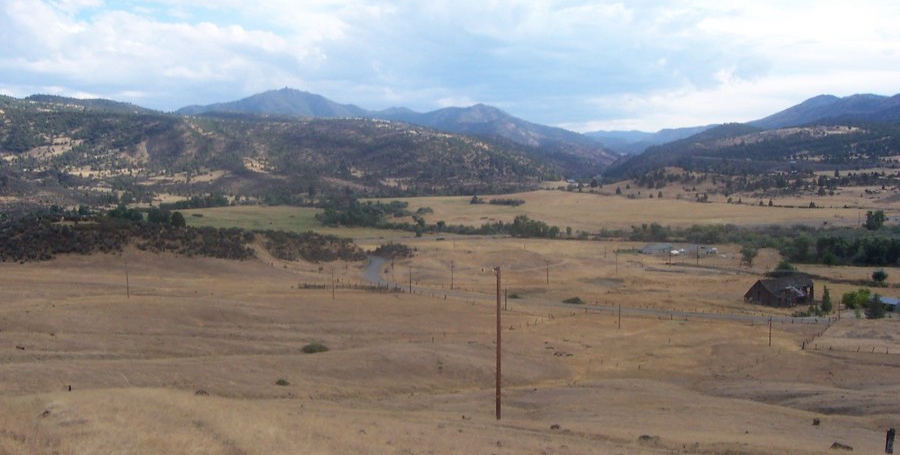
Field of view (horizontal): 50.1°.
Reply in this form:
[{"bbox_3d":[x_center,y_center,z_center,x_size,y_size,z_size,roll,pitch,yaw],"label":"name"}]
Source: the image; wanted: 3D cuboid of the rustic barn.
[{"bbox_3d":[116.342,21.816,336.959,24.050,8.600,12.902,-3,5,-36],"label":"rustic barn"}]

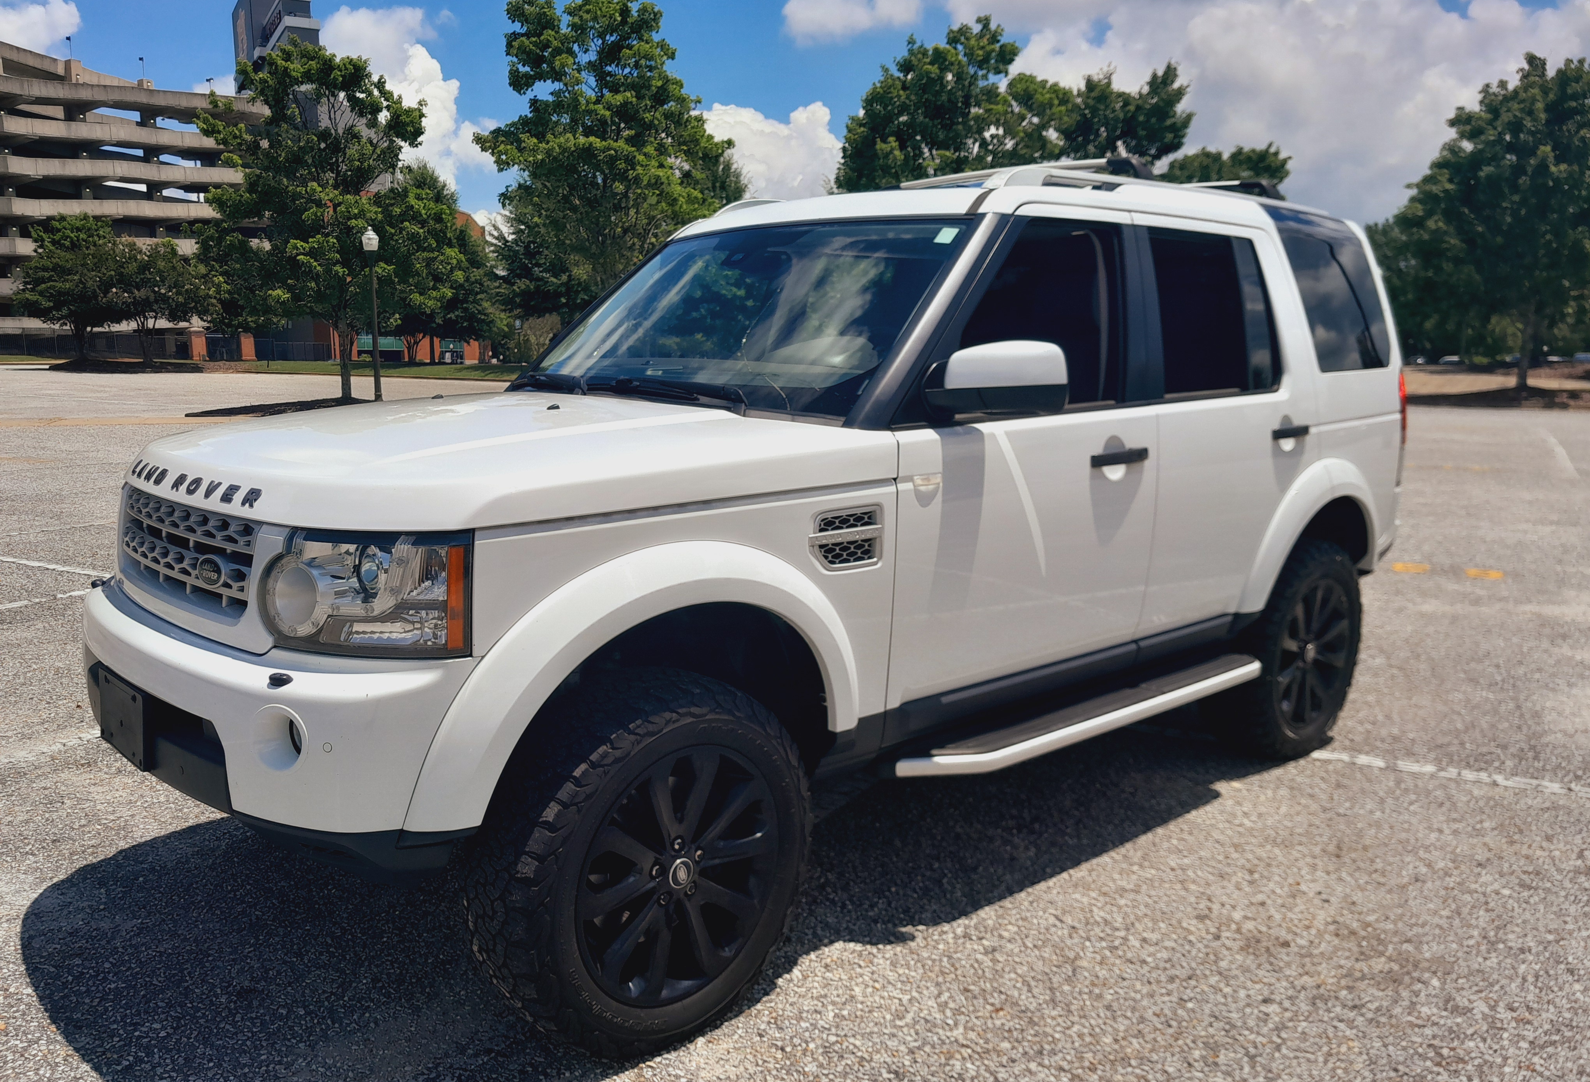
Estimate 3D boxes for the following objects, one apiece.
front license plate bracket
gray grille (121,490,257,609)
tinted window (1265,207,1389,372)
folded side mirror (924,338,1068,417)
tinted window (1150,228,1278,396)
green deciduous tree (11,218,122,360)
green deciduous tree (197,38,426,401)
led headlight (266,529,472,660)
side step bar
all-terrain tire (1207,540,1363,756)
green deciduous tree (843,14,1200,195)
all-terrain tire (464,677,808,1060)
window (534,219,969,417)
[{"bbox_3d":[-1.462,0.391,2.732,0.030,0.172,0.335,-8,13,-41],"label":"front license plate bracket"},{"bbox_3d":[-1.393,0.014,2.731,0.120,0.213,0.960,-8,13,-41],"label":"gray grille"},{"bbox_3d":[1.971,-0.919,4.568,0.720,0.580,0.130,-8,1,-41],"label":"tinted window"},{"bbox_3d":[0.490,-0.394,2.982,0.260,0.185,0.180,6,11,32],"label":"folded side mirror"},{"bbox_3d":[1.353,-0.726,3.997,0.720,0.510,0.040,-8,3,-41],"label":"tinted window"},{"bbox_3d":[-32.840,-11.470,56.000,5.000,6.550,4.800,-5,11,-30],"label":"green deciduous tree"},{"bbox_3d":[-12.087,-7.766,30.308,5.710,8.570,5.710,0,9,0],"label":"green deciduous tree"},{"bbox_3d":[-0.818,0.086,2.309,0.265,0.240,0.430,-8,13,-41],"label":"led headlight"},{"bbox_3d":[0.909,0.480,3.613,1.680,0.075,0.210,-8,12,-41],"label":"side step bar"},{"bbox_3d":[1.822,0.399,4.645,0.790,0.790,0.275,-8,13,-41],"label":"all-terrain tire"},{"bbox_3d":[5.473,-8.841,33.208,9.910,9.810,9.910,0,9,0],"label":"green deciduous tree"},{"bbox_3d":[-0.322,0.698,2.730,0.790,0.790,0.275,-9,13,-44],"label":"all-terrain tire"},{"bbox_3d":[-0.224,-0.705,3.671,1.500,0.160,0.800,10,55,47],"label":"window"}]

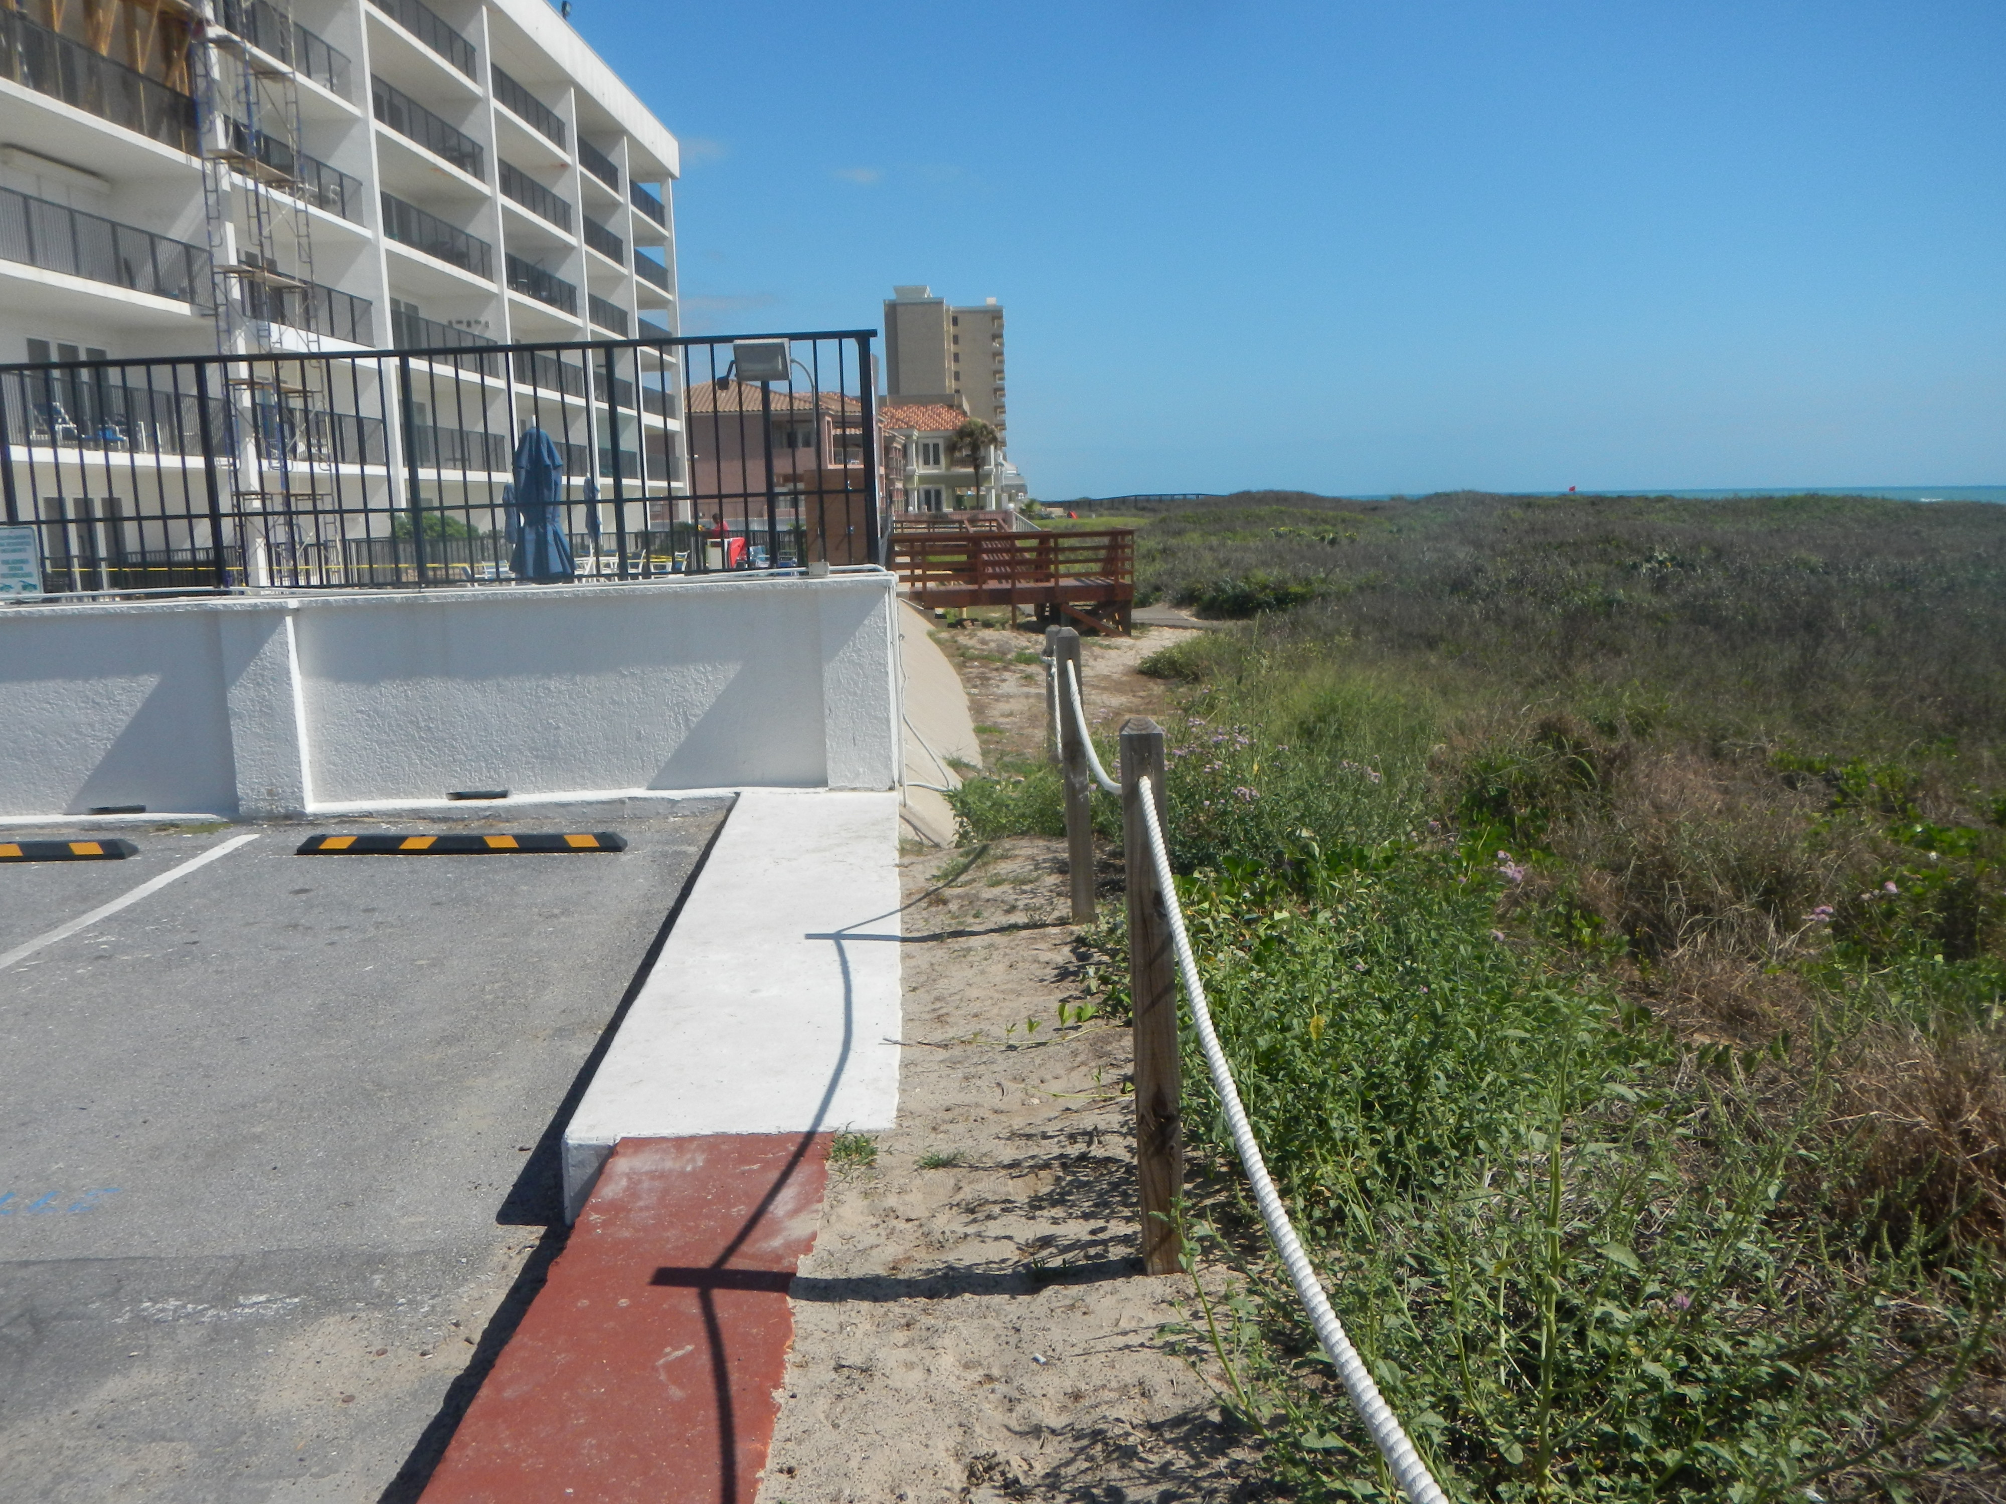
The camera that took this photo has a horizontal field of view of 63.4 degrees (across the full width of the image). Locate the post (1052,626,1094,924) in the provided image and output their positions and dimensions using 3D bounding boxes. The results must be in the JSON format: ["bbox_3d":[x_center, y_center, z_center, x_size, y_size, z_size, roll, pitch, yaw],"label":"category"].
[{"bbox_3d":[0.285,0.098,6.350,0.090,1.170,0.090,-4,9,-5],"label":"post"}]

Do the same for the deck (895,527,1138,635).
[{"bbox_3d":[-0.007,-3.183,30.247,4.250,1.870,3.000,-2,9,-10],"label":"deck"}]

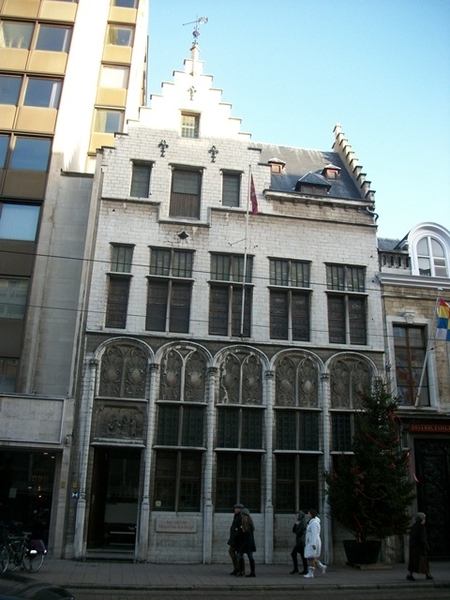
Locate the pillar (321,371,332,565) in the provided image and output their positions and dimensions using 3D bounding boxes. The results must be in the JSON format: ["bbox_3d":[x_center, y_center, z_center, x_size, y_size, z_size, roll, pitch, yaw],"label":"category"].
[{"bbox_3d":[3.362,5.398,18.383,0.326,6.130,0.330,4,-19,-7],"label":"pillar"}]

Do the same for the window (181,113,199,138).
[{"bbox_3d":[-1.275,-6.274,19.939,0.594,0.917,0.200,4,-19,-8],"label":"window"}]

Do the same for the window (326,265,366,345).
[{"bbox_3d":[4.280,0.132,19.368,1.387,2.928,0.280,4,-19,-8],"label":"window"}]

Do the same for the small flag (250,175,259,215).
[{"bbox_3d":[1.021,-3.601,18.938,0.250,1.439,0.300,4,-19,-8],"label":"small flag"}]

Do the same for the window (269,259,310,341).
[{"bbox_3d":[2.128,-0.035,18.413,1.355,2.707,0.200,4,-19,-8],"label":"window"}]

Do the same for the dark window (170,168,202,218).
[{"bbox_3d":[-1.456,-4.007,20.773,1.158,2.098,0.200,4,-19,-7],"label":"dark window"}]

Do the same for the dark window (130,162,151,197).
[{"bbox_3d":[-2.977,-4.248,19.649,0.654,1.375,0.280,4,-19,-8],"label":"dark window"}]

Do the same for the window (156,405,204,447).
[{"bbox_3d":[-1.376,3.917,17.314,1.480,1.328,0.250,4,-19,-8],"label":"window"}]

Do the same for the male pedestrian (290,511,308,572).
[{"bbox_3d":[2.052,6.777,15.553,0.550,1.640,0.500,4,-19,-7],"label":"male pedestrian"}]

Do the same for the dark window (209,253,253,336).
[{"bbox_3d":[0.219,-0.195,18.829,1.475,2.954,0.280,4,-19,-8],"label":"dark window"}]

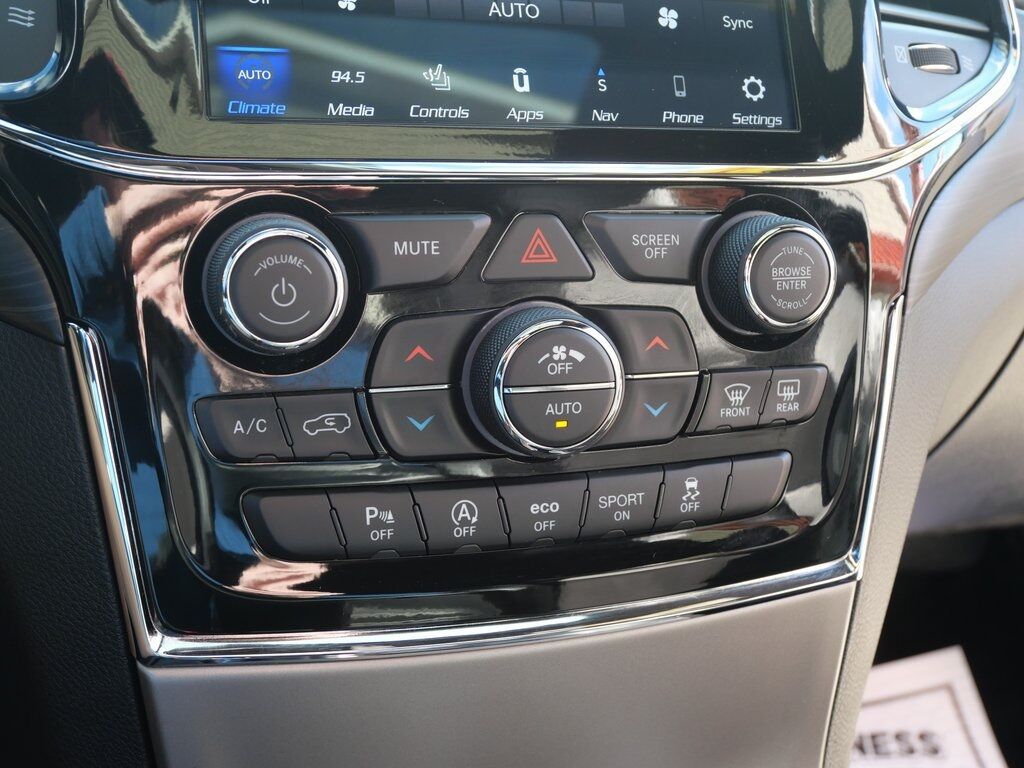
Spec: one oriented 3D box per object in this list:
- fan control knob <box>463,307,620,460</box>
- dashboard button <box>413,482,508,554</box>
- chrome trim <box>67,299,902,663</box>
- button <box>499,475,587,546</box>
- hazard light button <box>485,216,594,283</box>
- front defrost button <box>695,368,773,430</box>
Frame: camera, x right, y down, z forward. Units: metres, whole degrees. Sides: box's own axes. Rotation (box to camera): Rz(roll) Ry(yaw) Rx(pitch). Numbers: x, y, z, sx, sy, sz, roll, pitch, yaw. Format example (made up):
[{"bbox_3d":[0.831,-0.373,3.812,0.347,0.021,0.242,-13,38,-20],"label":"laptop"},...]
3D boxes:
[{"bbox_3d":[0.010,0.000,0.327,0.044,0.044,0.019,-3,8,-19],"label":"fan control knob"},{"bbox_3d":[-0.014,0.037,0.330,0.028,0.020,0.007,-3,5,-19],"label":"dashboard button"},{"bbox_3d":[0.006,0.024,0.340,0.245,0.096,0.021,-3,8,-19],"label":"chrome trim"},{"bbox_3d":[0.009,0.036,0.338,0.026,0.020,0.007,-3,5,-19],"label":"button"},{"bbox_3d":[0.007,-0.038,0.329,0.033,0.018,0.007,-3,8,-19],"label":"hazard light button"},{"bbox_3d":[0.067,0.005,0.355,0.026,0.018,0.007,-3,8,-19],"label":"front defrost button"}]

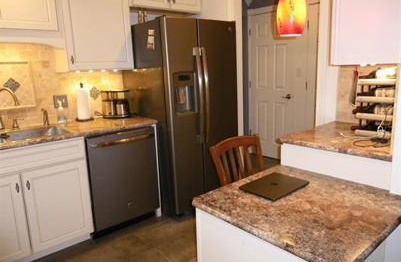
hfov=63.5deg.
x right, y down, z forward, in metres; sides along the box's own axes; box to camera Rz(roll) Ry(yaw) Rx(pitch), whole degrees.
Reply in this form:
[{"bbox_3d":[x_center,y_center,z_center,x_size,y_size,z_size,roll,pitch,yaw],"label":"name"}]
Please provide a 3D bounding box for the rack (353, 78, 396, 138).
[{"bbox_3d":[1.082,-0.143,1.857,0.300,0.330,0.280,-12,14,-40],"label":"rack"}]

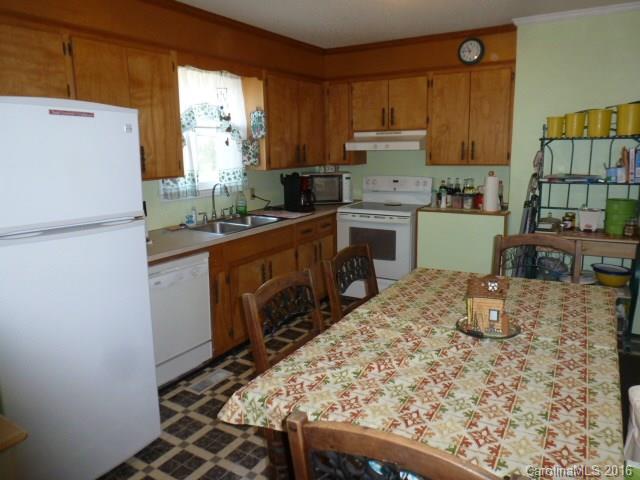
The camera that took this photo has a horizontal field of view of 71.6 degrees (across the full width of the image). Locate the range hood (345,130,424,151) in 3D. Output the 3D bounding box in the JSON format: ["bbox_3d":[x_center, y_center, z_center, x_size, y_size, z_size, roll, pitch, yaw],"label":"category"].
[{"bbox_3d":[0.711,-0.993,4.447,0.766,0.176,0.473,6,14,31],"label":"range hood"}]

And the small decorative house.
[{"bbox_3d":[0.703,0.264,1.869,0.158,0.225,0.140,2,12,11],"label":"small decorative house"}]

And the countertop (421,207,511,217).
[{"bbox_3d":[1.351,-0.281,4.084,0.780,0.040,0.560,6,14,32],"label":"countertop"}]

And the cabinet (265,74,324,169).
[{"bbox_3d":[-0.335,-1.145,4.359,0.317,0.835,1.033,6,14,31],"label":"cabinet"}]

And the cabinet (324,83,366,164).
[{"bbox_3d":[0.270,-1.226,4.728,0.310,0.830,0.340,6,14,32],"label":"cabinet"}]

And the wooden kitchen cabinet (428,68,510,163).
[{"bbox_3d":[1.390,-1.113,4.081,0.738,0.835,0.337,6,14,31],"label":"wooden kitchen cabinet"}]

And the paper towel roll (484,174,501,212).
[{"bbox_3d":[1.468,-0.390,3.789,0.132,0.310,0.132,6,14,32],"label":"paper towel roll"}]

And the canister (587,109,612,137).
[{"bbox_3d":[2.045,-0.849,3.238,0.150,0.190,0.150,6,14,32],"label":"canister"}]

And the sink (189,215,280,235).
[{"bbox_3d":[-0.696,-0.051,3.780,0.510,0.180,0.820,6,14,32],"label":"sink"}]

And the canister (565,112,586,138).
[{"bbox_3d":[1.891,-0.844,3.286,0.130,0.172,0.130,6,14,31],"label":"canister"}]

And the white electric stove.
[{"bbox_3d":[0.677,-0.021,4.567,0.768,1.207,0.645,6,14,31],"label":"white electric stove"}]

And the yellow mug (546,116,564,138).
[{"bbox_3d":[1.800,-0.856,3.395,0.115,0.150,0.115,6,14,32],"label":"yellow mug"}]

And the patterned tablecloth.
[{"bbox_3d":[0.638,0.446,1.930,1.130,0.140,1.840,6,14,30],"label":"patterned tablecloth"}]

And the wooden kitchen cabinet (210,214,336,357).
[{"bbox_3d":[-0.555,0.287,3.958,0.620,0.890,1.761,6,14,31],"label":"wooden kitchen cabinet"}]

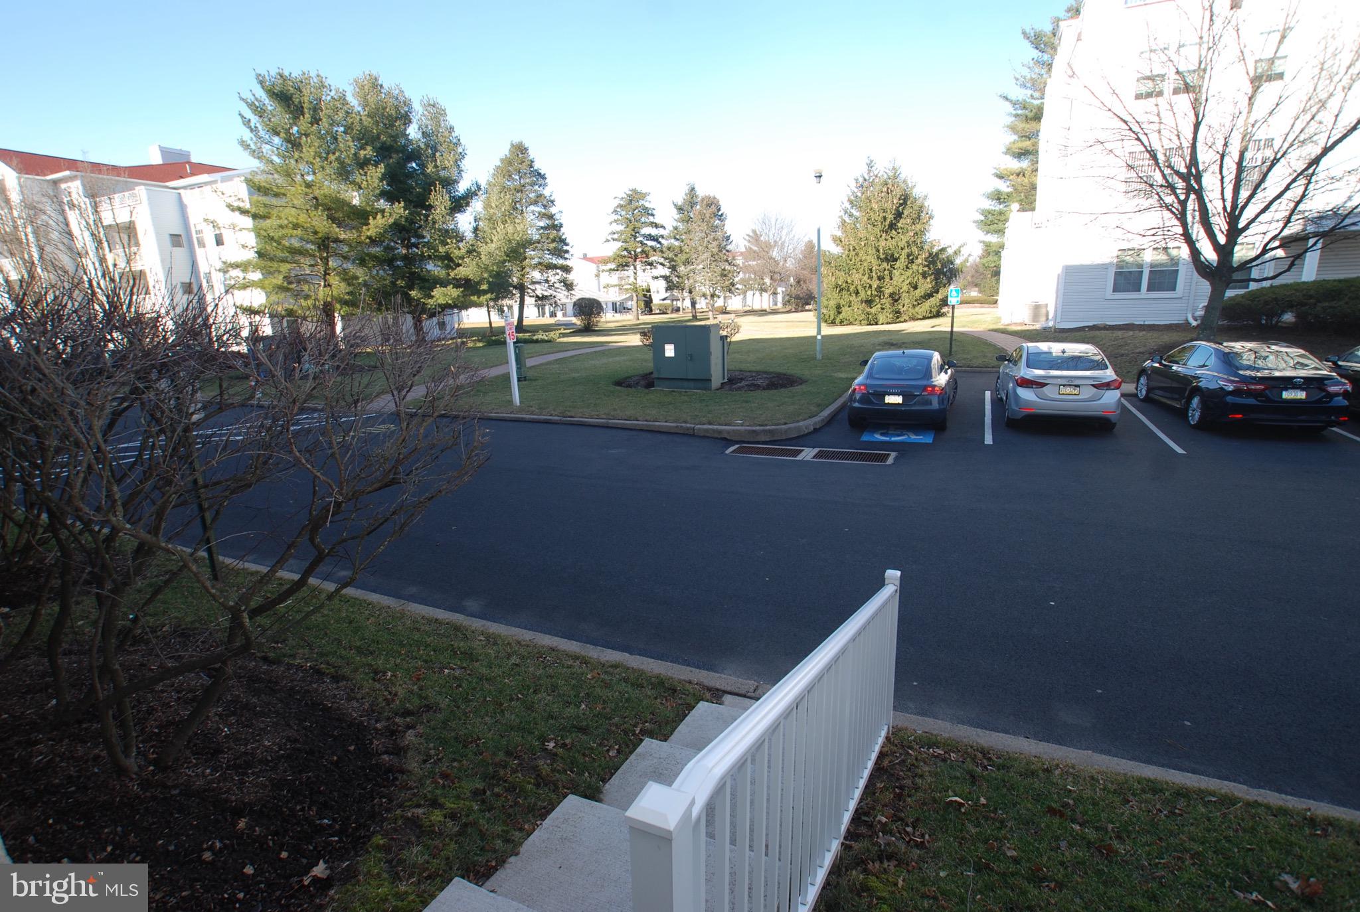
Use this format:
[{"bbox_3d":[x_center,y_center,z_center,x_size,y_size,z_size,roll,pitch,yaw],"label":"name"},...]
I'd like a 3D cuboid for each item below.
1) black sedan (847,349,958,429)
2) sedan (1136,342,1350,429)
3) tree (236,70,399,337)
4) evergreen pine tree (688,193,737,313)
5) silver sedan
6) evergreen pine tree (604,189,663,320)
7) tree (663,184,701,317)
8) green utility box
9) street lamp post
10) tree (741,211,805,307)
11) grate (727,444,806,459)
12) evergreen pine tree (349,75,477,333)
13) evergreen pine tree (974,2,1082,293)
[{"bbox_3d":[4.859,-1.538,12.991,1.850,1.360,4.190,5,17,26],"label":"black sedan"},{"bbox_3d":[10.819,-1.527,11.966,1.850,1.450,4.880,4,16,22],"label":"sedan"},{"bbox_3d":[-17.943,-11.929,29.943,8.000,12.860,8.000,-1,14,0],"label":"tree"},{"bbox_3d":[3.136,-19.174,58.602,5.200,11.550,5.200,-1,14,0],"label":"evergreen pine tree"},{"bbox_3d":[7.720,-1.590,12.500,1.800,1.440,4.570,4,16,25],"label":"silver sedan"},{"bbox_3d":[-4.525,-19.276,58.500,5.394,12.005,5.394,-2,14,0],"label":"evergreen pine tree"},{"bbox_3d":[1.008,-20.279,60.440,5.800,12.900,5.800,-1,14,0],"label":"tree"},{"bbox_3d":[0.339,-2.836,17.126,1.770,1.720,1.300,5,16,25],"label":"green utility box"},{"bbox_3d":[4.197,-5.694,18.328,0.280,5.560,0.280,-1,14,0],"label":"street lamp post"},{"bbox_3d":[12.438,-26.566,83.412,8.075,12.701,8.075,-2,14,0],"label":"tree"},{"bbox_3d":[1.566,-0.048,10.607,1.270,0.060,0.660,4,16,23],"label":"grate"},{"bbox_3d":[-14.804,-13.475,33.816,7.000,13.920,7.000,-1,14,0],"label":"evergreen pine tree"},{"bbox_3d":[23.534,-18.603,37.840,7.360,17.280,7.360,-2,14,0],"label":"evergreen pine tree"}]

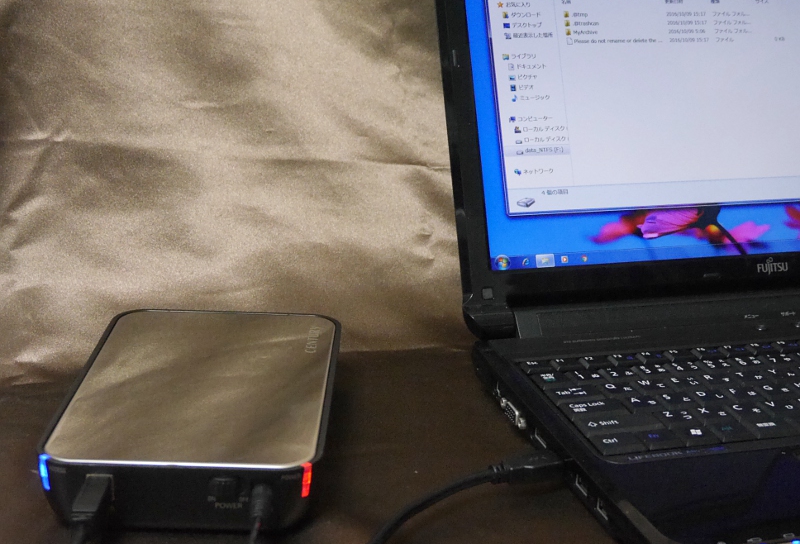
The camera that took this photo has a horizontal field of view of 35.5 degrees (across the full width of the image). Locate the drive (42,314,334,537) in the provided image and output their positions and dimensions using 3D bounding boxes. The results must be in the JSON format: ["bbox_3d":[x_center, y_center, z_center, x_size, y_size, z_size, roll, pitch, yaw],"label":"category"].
[{"bbox_3d":[-0.099,0.071,0.646,0.130,0.035,0.186,2,20,0],"label":"drive"}]

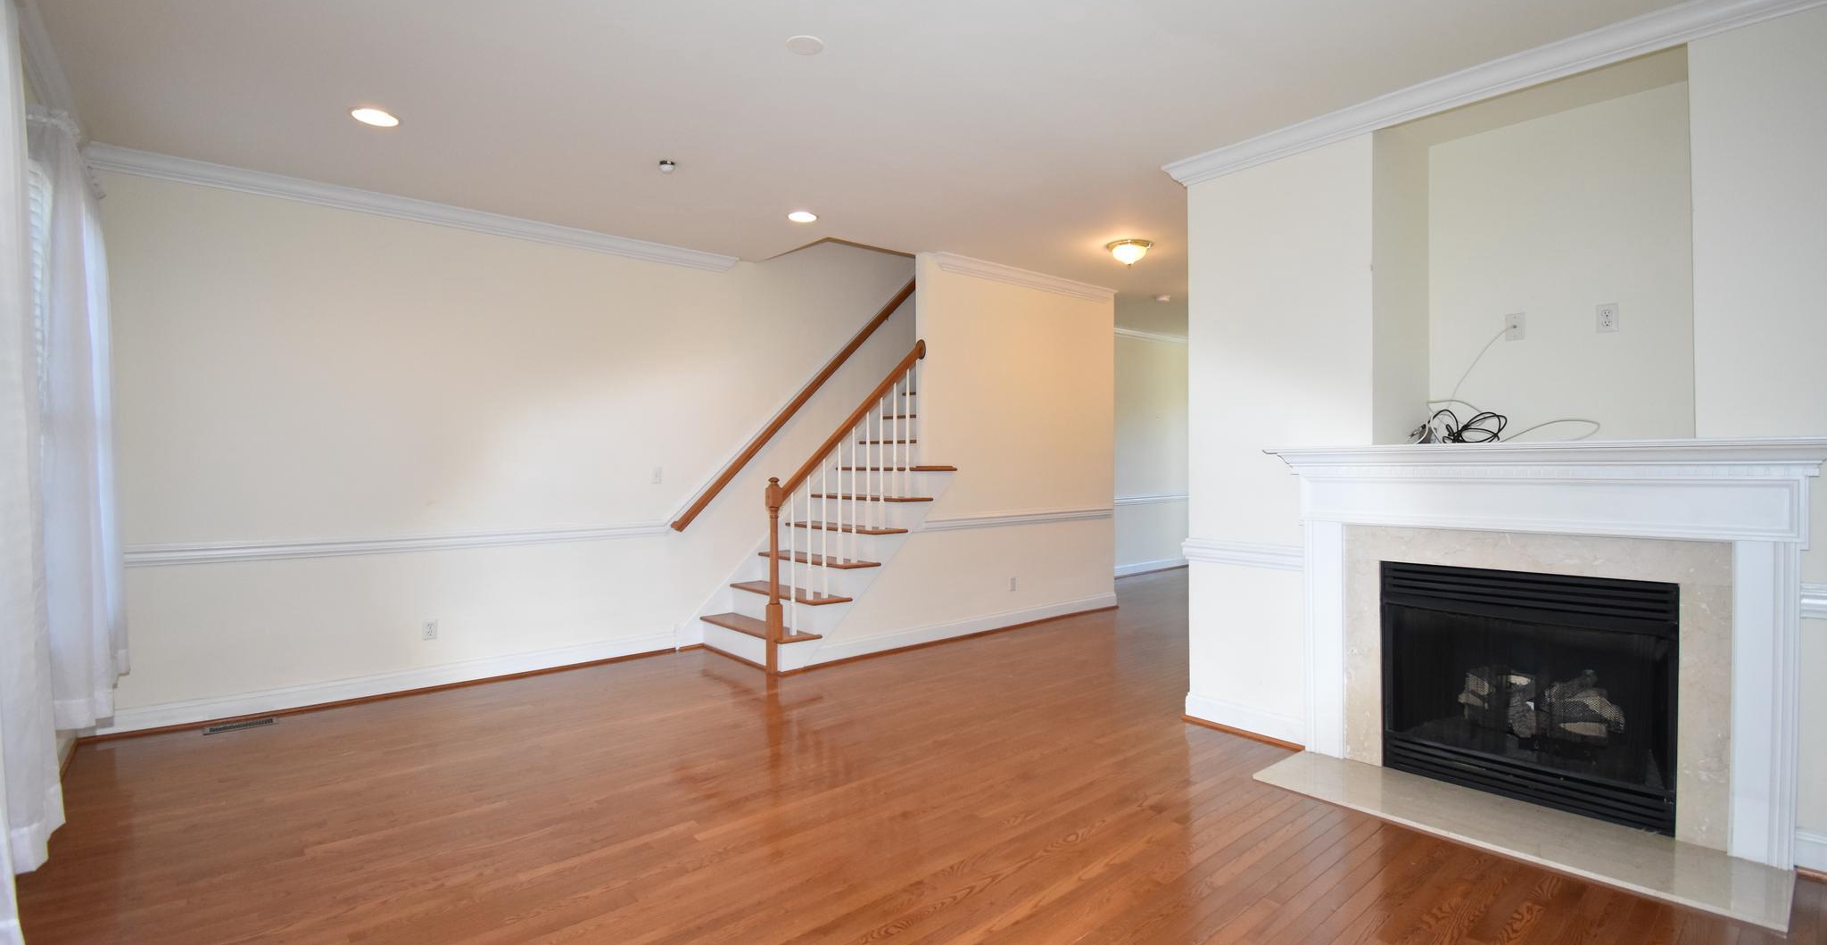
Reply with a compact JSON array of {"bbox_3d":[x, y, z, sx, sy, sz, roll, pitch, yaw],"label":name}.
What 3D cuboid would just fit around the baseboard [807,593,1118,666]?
[{"bbox_3d":[0.552,1.143,5.730,3.126,0.116,0.025,-1,1,-38],"label":"baseboard"}]

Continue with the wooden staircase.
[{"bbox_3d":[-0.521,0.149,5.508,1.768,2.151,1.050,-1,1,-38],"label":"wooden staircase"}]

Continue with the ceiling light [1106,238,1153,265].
[{"bbox_3d":[1.446,-1.461,5.098,0.315,0.159,0.315,0,1,0],"label":"ceiling light"}]

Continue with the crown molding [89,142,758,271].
[{"bbox_3d":[-2.548,-1.480,4.518,3.254,0.102,0.086,-1,1,-38],"label":"crown molding"}]

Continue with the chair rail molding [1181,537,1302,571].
[{"bbox_3d":[1.552,0.391,3.619,0.040,0.109,0.572,-1,1,-44],"label":"chair rail molding"}]

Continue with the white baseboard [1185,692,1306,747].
[{"bbox_3d":[1.567,1.164,3.623,0.025,0.116,0.565,-1,1,-44],"label":"white baseboard"}]

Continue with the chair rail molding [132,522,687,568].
[{"bbox_3d":[-2.758,0.387,4.401,2.775,0.106,0.040,-1,1,-38],"label":"chair rail molding"}]

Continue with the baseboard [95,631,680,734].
[{"bbox_3d":[-2.760,1.159,4.416,2.852,0.116,0.025,-1,1,-38],"label":"baseboard"}]

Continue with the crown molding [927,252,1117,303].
[{"bbox_3d":[0.927,-1.498,5.960,2.092,0.102,0.086,-1,1,-38],"label":"crown molding"}]

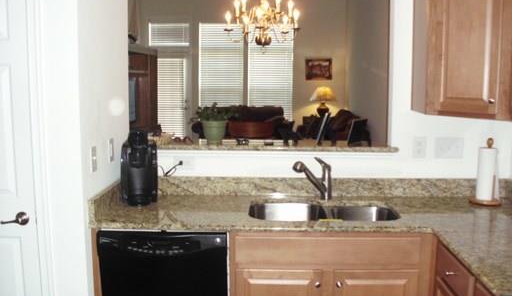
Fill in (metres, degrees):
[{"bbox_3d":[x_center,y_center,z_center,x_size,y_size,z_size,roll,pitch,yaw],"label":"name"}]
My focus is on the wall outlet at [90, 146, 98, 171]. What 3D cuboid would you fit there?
[{"bbox_3d":[-0.726,0.052,2.521,0.009,0.116,0.072,0,8,2],"label":"wall outlet"}]

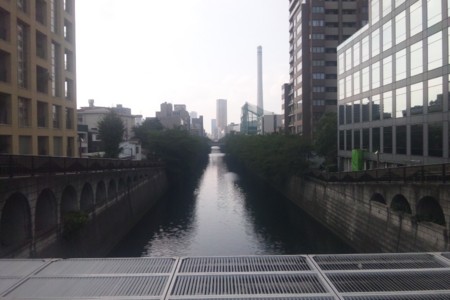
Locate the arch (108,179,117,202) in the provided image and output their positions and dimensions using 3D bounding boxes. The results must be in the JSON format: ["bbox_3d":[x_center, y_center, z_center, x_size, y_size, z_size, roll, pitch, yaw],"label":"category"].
[{"bbox_3d":[-10.684,3.799,33.593,0.550,2.162,2.700,-1,1,-2],"label":"arch"}]

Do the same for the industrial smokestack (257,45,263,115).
[{"bbox_3d":[53.435,-82.686,555.136,9.300,150.728,9.300,-1,1,-2],"label":"industrial smokestack"}]

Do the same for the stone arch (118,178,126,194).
[{"bbox_3d":[-10.782,3.823,36.992,0.550,1.766,2.700,-1,1,-2],"label":"stone arch"}]

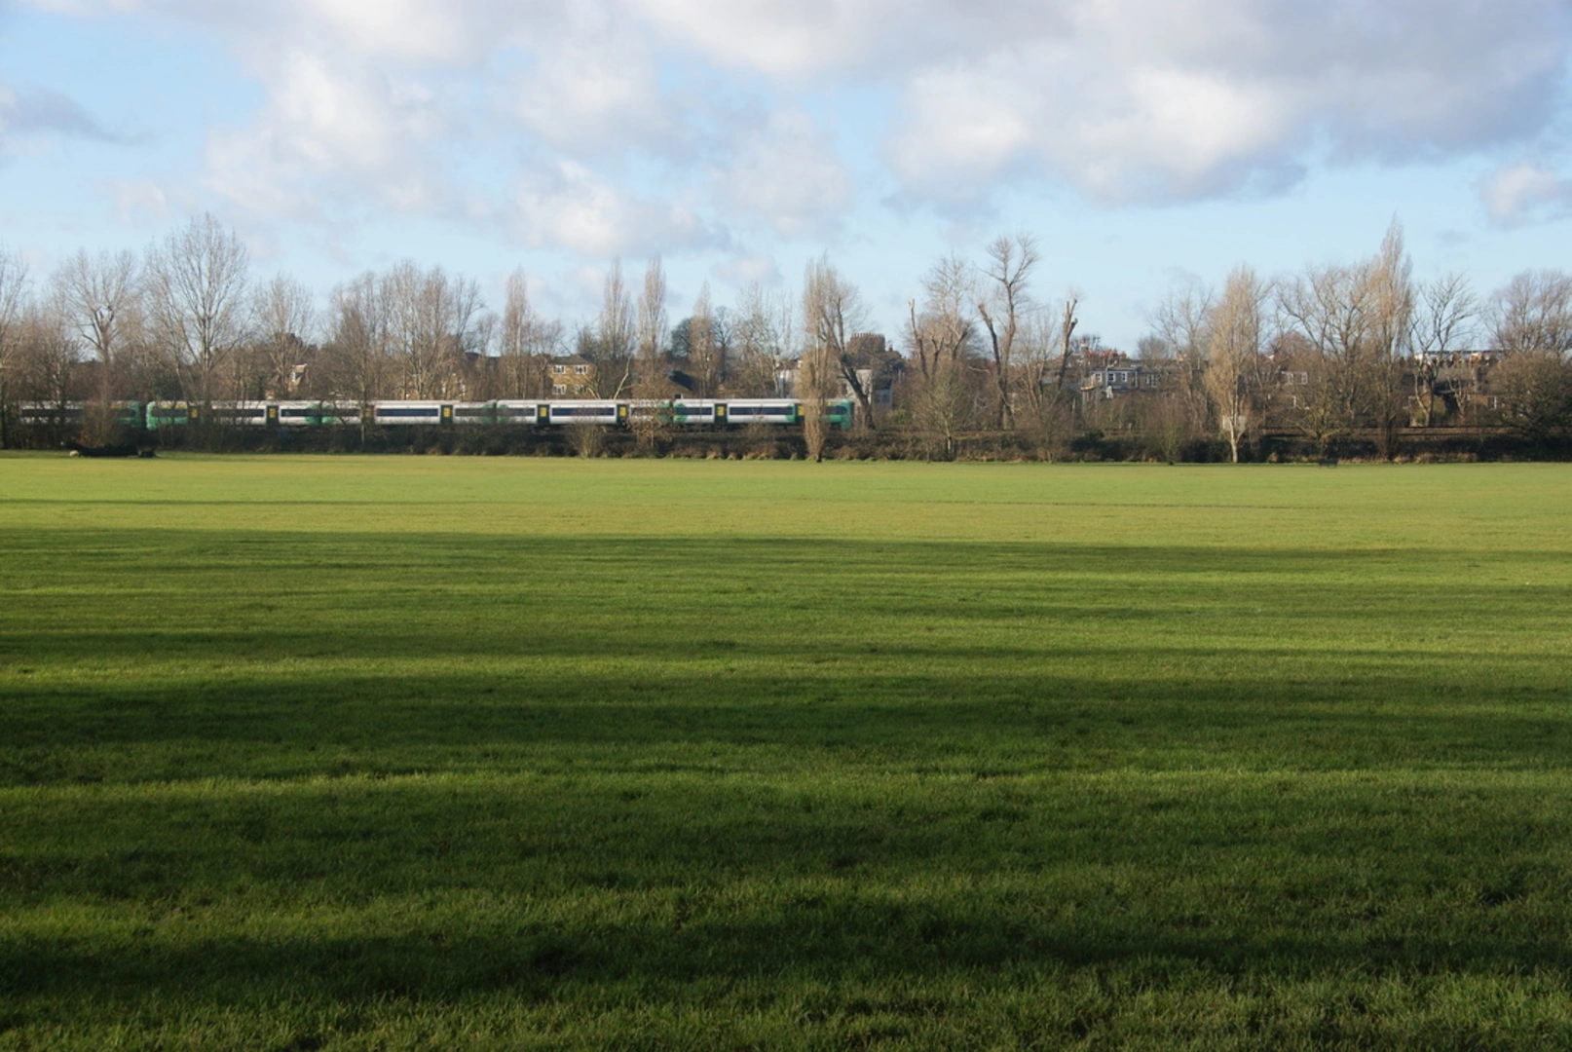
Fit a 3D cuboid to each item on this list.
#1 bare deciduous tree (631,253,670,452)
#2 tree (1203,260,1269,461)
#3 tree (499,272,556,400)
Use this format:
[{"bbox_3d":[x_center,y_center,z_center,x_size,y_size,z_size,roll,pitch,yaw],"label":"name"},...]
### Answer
[{"bbox_3d":[-14.694,-18.675,284.000,4.255,21.135,4.128,0,2,0],"label":"bare deciduous tree"},{"bbox_3d":[45.819,-16.495,267.000,6.501,20.244,6.306,0,2,0],"label":"tree"},{"bbox_3d":[-30.949,-21.089,314.000,7.057,19.252,6.845,0,2,0],"label":"tree"}]

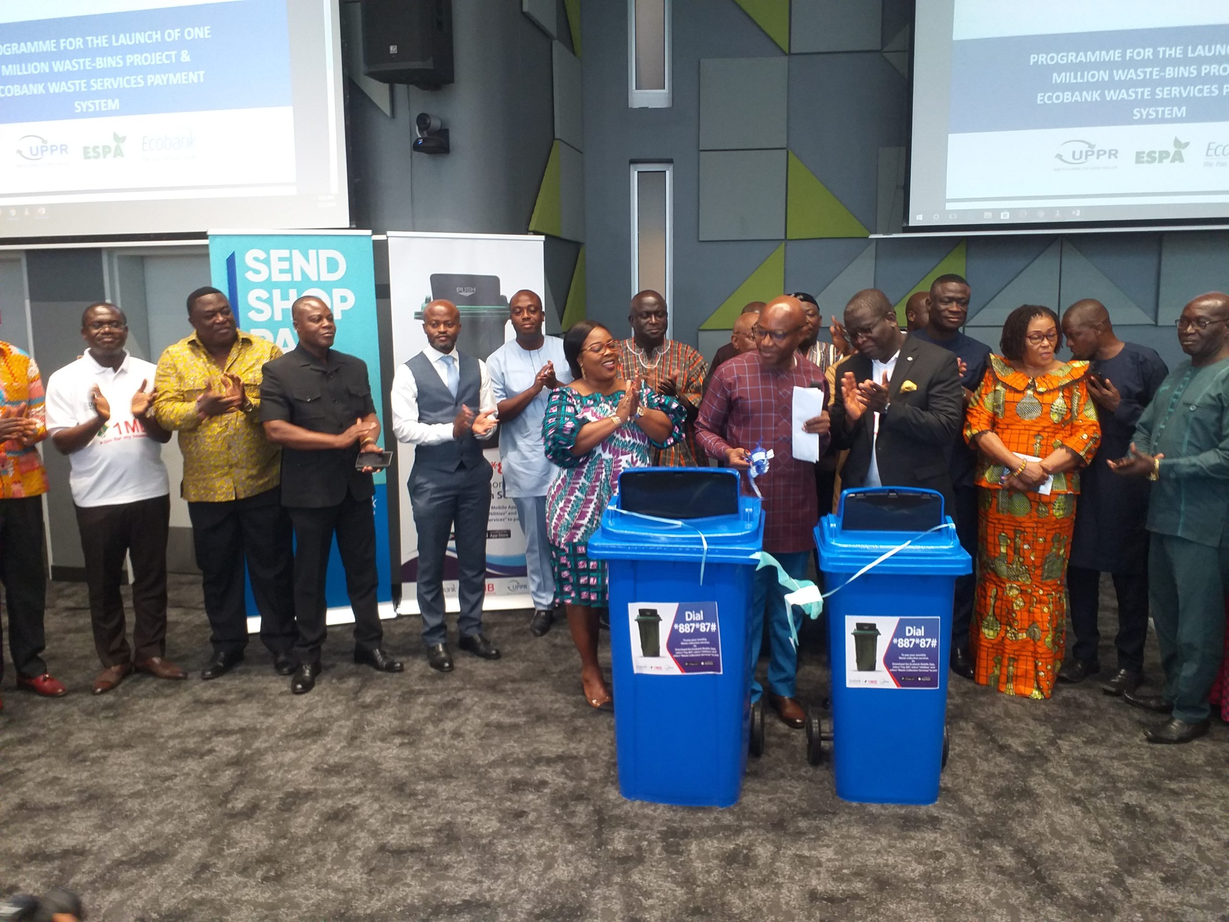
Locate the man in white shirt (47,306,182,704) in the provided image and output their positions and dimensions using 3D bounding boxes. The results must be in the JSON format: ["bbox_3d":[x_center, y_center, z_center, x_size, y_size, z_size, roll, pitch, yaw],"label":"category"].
[{"bbox_3d":[-2.260,0.155,4.230,0.550,1.750,0.420,-4,8,-25],"label":"man in white shirt"}]

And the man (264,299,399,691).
[{"bbox_3d":[-1.276,0.131,4.104,0.530,1.701,0.460,-5,8,-32],"label":"man"}]

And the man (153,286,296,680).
[{"bbox_3d":[-1.766,0.095,4.228,0.580,1.750,0.460,-4,8,-28],"label":"man"}]

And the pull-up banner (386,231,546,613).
[{"bbox_3d":[-0.810,-0.203,5.162,0.870,2.091,0.200,-2,7,-11],"label":"pull-up banner"}]

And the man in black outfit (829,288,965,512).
[{"bbox_3d":[1.120,0.190,3.740,0.560,1.760,0.450,5,9,35],"label":"man in black outfit"}]

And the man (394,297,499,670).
[{"bbox_3d":[-0.810,0.120,4.400,0.520,1.760,0.420,-2,8,-15],"label":"man"}]

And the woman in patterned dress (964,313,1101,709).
[{"bbox_3d":[1.755,0.167,3.910,0.560,1.619,0.380,3,8,24],"label":"woman in patterned dress"}]

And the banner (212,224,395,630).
[{"bbox_3d":[-1.650,-0.120,4.980,0.820,2.120,0.200,-2,11,-13],"label":"banner"}]

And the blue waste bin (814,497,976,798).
[{"bbox_3d":[0.913,0.594,3.105,0.480,0.990,0.520,0,7,7],"label":"blue waste bin"}]

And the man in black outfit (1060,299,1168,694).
[{"bbox_3d":[2.250,0.145,4.180,0.460,1.740,0.500,-7,10,-39],"label":"man in black outfit"}]

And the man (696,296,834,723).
[{"bbox_3d":[0.600,0.200,3.740,0.560,1.740,0.420,-1,7,-8],"label":"man"}]

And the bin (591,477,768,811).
[{"bbox_3d":[0.251,0.557,3.161,0.550,1.060,0.620,1,7,10],"label":"bin"}]

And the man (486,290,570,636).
[{"bbox_3d":[-0.441,0.007,4.809,0.500,1.754,0.420,-2,7,-8],"label":"man"}]

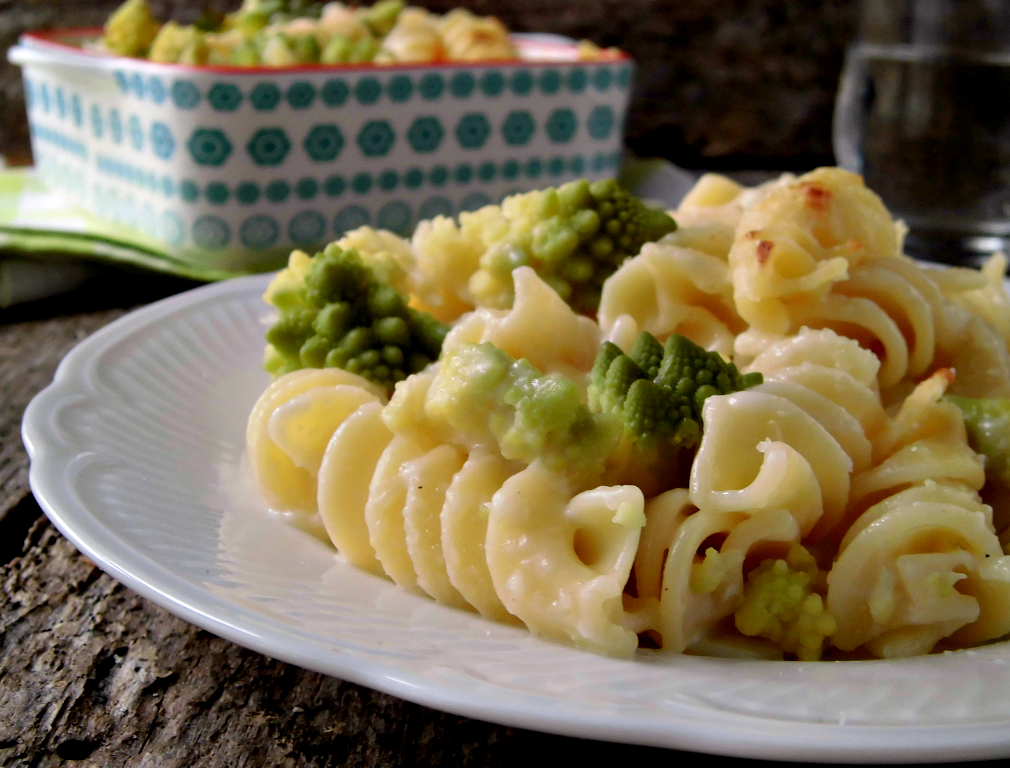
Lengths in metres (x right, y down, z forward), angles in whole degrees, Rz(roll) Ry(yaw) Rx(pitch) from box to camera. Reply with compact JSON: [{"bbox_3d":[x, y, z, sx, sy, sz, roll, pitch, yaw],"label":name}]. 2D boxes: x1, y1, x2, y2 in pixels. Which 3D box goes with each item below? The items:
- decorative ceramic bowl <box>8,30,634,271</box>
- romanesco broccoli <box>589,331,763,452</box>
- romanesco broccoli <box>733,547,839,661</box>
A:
[{"bbox_3d":[-0.063,-0.089,0.476,0.187,0.055,0.154,-10,23,-30],"label":"decorative ceramic bowl"},{"bbox_3d":[0.028,0.002,0.225,0.029,0.020,0.023,2,20,0],"label":"romanesco broccoli"},{"bbox_3d":[0.040,0.032,0.200,0.015,0.015,0.013,2,20,0],"label":"romanesco broccoli"}]

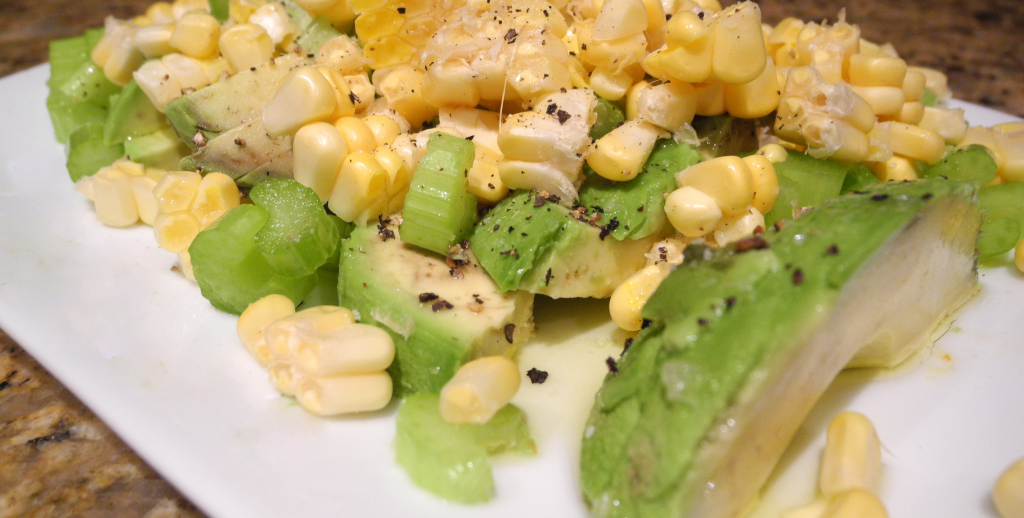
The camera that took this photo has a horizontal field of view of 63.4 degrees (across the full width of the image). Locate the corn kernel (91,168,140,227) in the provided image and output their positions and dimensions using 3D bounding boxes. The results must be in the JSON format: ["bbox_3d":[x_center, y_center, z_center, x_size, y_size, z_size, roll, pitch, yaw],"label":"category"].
[{"bbox_3d":[-0.087,-0.013,0.181,0.009,0.011,0.007,-14,36,-21],"label":"corn kernel"}]

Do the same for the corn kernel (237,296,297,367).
[{"bbox_3d":[-0.031,0.009,0.107,0.007,0.005,0.010,-15,61,-15],"label":"corn kernel"}]

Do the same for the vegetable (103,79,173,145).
[{"bbox_3d":[-0.087,-0.034,0.193,0.015,0.013,0.011,-11,35,-17],"label":"vegetable"}]

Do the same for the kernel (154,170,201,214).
[{"bbox_3d":[-0.050,-0.011,0.126,0.006,0.006,0.009,-11,15,-13],"label":"kernel"}]

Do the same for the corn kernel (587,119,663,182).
[{"bbox_3d":[0.022,-0.021,0.163,0.013,0.008,0.008,-25,40,-33],"label":"corn kernel"}]

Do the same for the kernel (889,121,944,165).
[{"bbox_3d":[0.077,-0.022,0.157,0.011,0.006,0.007,9,34,-12],"label":"kernel"}]

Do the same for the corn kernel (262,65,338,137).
[{"bbox_3d":[-0.036,-0.027,0.140,0.009,0.013,0.006,24,25,-25],"label":"corn kernel"}]

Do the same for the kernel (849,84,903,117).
[{"bbox_3d":[0.063,-0.027,0.143,0.010,0.005,0.007,9,51,15],"label":"kernel"}]

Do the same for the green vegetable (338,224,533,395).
[{"bbox_3d":[-0.011,0.007,0.119,0.024,0.016,0.018,-21,39,-28],"label":"green vegetable"}]

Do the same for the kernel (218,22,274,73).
[{"bbox_3d":[-0.054,-0.043,0.170,0.009,0.010,0.006,-12,36,-16],"label":"kernel"}]

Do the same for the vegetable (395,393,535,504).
[{"bbox_3d":[-0.007,0.028,0.121,0.019,0.006,0.015,-3,33,-4],"label":"vegetable"}]

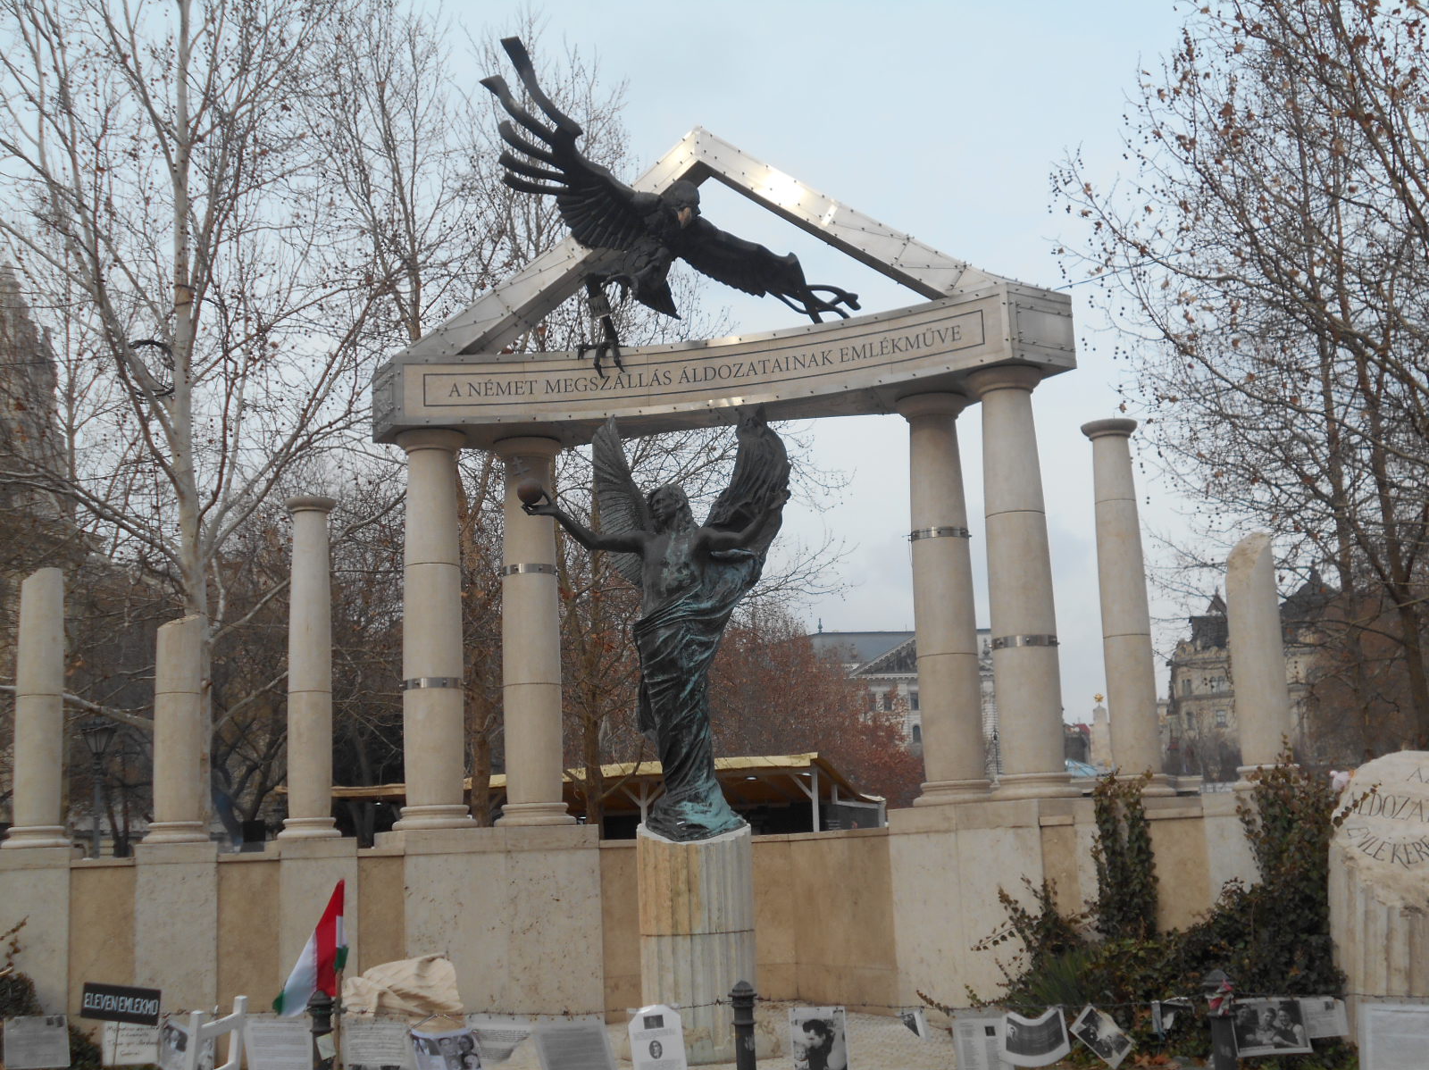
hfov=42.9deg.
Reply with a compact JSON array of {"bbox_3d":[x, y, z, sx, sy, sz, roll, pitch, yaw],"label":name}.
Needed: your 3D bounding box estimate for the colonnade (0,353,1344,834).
[{"bbox_3d":[-0.580,0.624,16.123,11.250,3.700,2.800,-5,-11,11],"label":"colonnade"}]

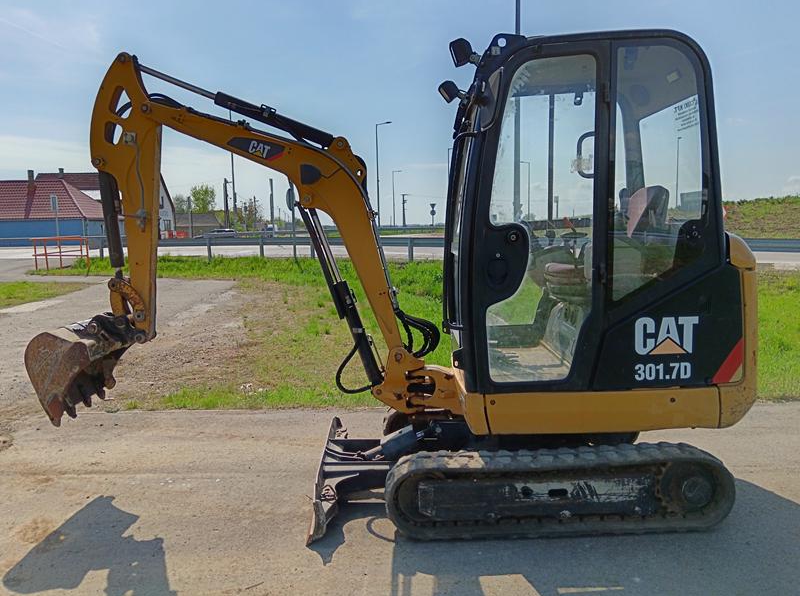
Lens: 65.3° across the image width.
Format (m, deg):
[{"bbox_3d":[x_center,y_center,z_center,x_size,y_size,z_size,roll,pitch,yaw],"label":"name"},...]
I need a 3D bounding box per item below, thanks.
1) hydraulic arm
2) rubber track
[{"bbox_3d":[-0.763,-0.301,3.242,2.090,1.870,0.620,-1,7,-2],"label":"hydraulic arm"},{"bbox_3d":[0.726,0.894,2.925,1.600,0.350,0.230,-1,7,-2],"label":"rubber track"}]

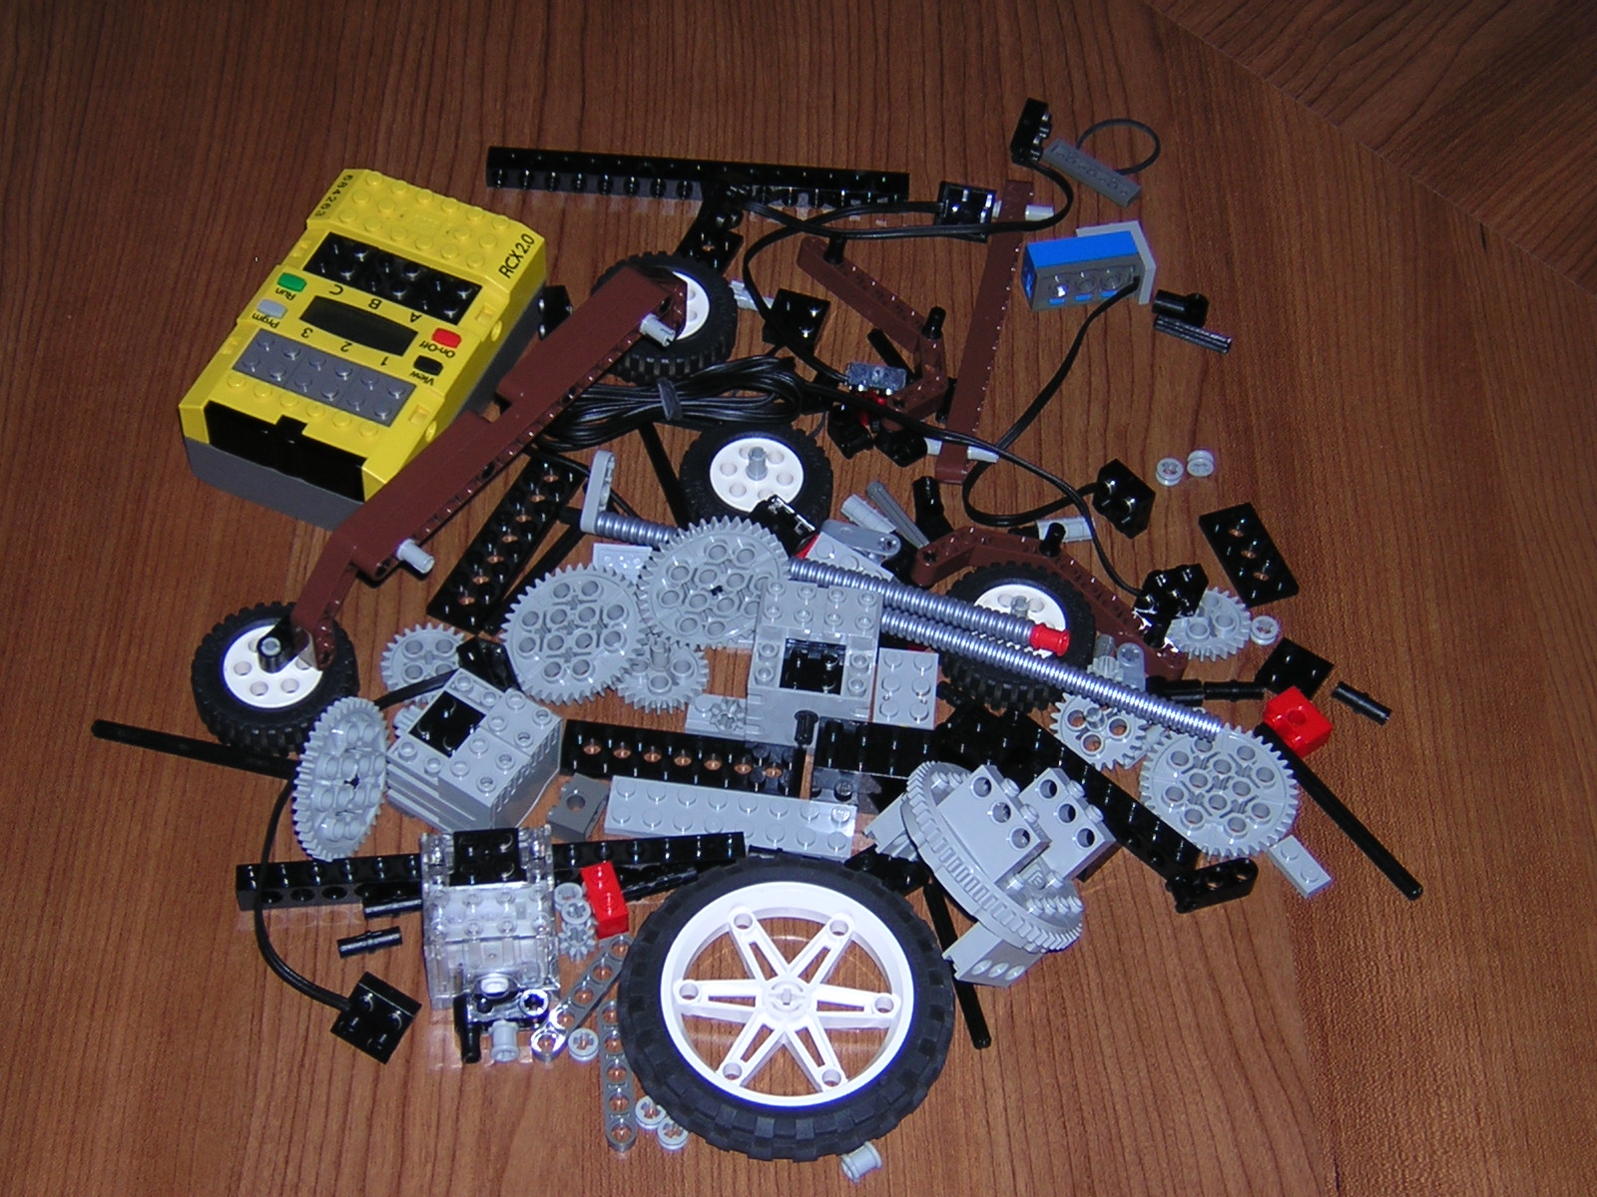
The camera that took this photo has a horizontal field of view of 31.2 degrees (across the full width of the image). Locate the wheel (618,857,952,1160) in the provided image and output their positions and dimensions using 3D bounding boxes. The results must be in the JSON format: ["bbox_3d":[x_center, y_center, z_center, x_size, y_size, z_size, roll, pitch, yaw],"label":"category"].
[{"bbox_3d":[-0.003,0.099,0.707,0.082,0.015,0.082,2,54,-3],"label":"wheel"}]

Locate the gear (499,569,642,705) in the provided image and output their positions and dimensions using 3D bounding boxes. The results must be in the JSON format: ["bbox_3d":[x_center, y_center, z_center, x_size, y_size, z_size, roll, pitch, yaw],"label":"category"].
[{"bbox_3d":[-0.059,0.010,0.764,0.042,0.008,0.042,-5,60,14],"label":"gear"}]

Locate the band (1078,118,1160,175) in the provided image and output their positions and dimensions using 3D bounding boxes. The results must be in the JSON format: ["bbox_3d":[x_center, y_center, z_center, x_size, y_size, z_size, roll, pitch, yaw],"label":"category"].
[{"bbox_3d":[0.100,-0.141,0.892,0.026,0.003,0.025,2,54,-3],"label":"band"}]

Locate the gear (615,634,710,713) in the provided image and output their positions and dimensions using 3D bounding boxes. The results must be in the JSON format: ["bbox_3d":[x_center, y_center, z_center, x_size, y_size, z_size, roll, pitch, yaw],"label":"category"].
[{"bbox_3d":[-0.037,0.020,0.767,0.026,0.008,0.026,2,55,-3],"label":"gear"}]

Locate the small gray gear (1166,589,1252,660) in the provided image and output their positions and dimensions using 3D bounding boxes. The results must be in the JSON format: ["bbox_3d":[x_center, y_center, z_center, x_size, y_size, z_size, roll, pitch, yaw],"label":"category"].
[{"bbox_3d":[0.111,0.007,0.783,0.026,0.008,0.026,5,54,0],"label":"small gray gear"}]

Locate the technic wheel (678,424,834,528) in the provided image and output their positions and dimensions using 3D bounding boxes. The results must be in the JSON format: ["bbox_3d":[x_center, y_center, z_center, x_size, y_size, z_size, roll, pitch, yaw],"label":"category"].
[{"bbox_3d":[-0.012,-0.030,0.798,0.043,0.013,0.043,5,54,0],"label":"technic wheel"}]

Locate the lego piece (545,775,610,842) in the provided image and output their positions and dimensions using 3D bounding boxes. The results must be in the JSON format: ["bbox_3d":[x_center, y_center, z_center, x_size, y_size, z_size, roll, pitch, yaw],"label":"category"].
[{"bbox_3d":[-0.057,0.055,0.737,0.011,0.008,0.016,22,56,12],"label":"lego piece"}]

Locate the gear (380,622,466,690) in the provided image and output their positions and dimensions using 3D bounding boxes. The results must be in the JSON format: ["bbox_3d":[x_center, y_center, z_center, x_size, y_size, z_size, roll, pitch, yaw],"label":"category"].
[{"bbox_3d":[-0.098,0.019,0.760,0.026,0.008,0.026,5,54,0],"label":"gear"}]

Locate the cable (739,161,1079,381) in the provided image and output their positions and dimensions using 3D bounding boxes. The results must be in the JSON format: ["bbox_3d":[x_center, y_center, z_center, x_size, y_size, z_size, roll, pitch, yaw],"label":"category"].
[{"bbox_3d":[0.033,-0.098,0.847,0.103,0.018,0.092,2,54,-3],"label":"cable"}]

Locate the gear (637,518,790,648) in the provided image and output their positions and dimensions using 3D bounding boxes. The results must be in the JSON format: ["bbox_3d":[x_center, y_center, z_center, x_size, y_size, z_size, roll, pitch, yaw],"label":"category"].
[{"bbox_3d":[-0.022,-0.004,0.757,0.042,0.042,0.008,-11,39,-12],"label":"gear"}]

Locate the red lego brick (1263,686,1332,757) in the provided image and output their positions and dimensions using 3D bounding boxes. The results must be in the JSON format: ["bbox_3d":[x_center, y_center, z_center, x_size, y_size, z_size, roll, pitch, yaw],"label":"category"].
[{"bbox_3d":[0.134,0.034,0.771,0.011,0.008,0.016,-30,62,-22],"label":"red lego brick"}]

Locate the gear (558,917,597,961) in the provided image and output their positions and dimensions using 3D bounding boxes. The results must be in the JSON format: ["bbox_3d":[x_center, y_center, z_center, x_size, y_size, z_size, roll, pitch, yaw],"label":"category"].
[{"bbox_3d":[-0.055,0.085,0.715,0.010,0.007,0.010,2,54,-3],"label":"gear"}]

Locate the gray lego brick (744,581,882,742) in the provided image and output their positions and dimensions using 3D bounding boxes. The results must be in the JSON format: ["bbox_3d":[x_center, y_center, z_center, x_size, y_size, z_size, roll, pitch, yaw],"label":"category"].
[{"bbox_3d":[0.004,0.018,0.751,0.032,0.033,0.032,7,51,1],"label":"gray lego brick"}]

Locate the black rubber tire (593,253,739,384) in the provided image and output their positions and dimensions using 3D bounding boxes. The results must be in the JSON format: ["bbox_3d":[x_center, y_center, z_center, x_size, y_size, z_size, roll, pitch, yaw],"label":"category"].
[{"bbox_3d":[-0.039,-0.081,0.832,0.043,0.015,0.043,4,55,-5],"label":"black rubber tire"}]

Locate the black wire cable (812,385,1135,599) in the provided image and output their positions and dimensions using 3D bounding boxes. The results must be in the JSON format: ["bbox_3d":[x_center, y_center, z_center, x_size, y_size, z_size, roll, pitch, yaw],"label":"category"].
[{"bbox_3d":[0.054,-0.036,0.803,0.119,0.016,0.021,34,59,19],"label":"black wire cable"}]

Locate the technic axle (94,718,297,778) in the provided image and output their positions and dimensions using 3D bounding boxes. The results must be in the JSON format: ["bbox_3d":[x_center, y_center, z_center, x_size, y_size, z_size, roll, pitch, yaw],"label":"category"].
[{"bbox_3d":[-0.152,0.040,0.743,0.064,0.005,0.005,11,54,4],"label":"technic axle"}]

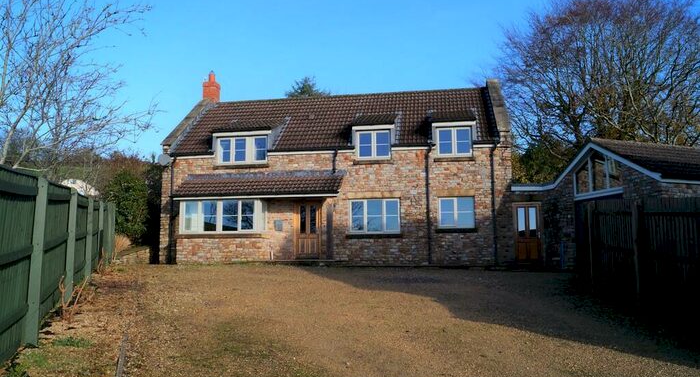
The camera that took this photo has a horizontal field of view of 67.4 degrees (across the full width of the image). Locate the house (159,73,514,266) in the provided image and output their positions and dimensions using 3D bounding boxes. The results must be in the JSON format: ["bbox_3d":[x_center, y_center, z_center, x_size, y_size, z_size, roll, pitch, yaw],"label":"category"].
[{"bbox_3d":[-0.360,-1.205,21.753,13.050,8.500,7.850,-1,-5,11],"label":"house"}]

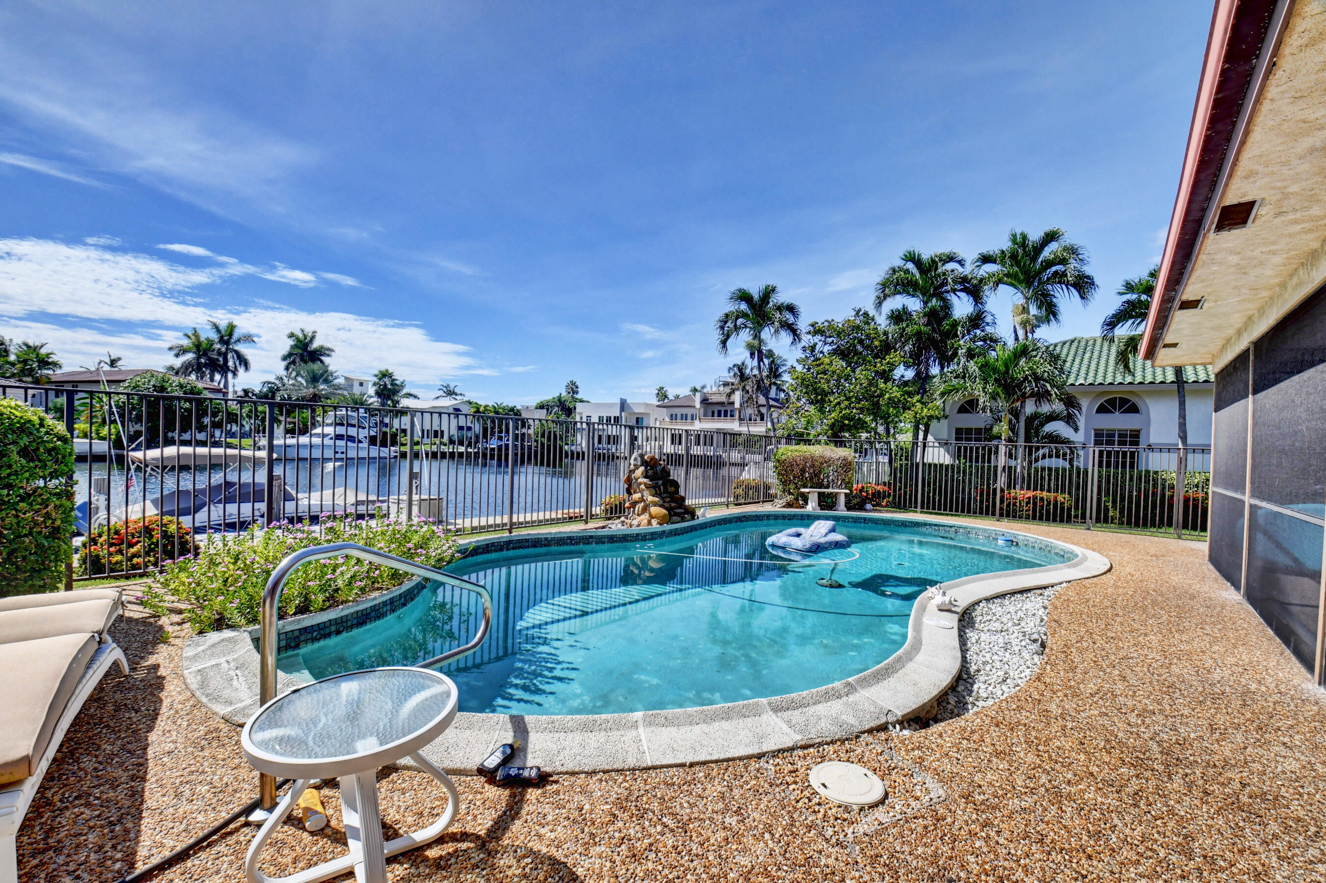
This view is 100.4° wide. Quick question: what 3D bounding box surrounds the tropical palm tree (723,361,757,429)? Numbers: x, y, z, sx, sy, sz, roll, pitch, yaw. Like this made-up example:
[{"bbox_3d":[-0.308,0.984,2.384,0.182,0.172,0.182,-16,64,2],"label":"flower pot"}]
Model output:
[{"bbox_3d":[8.874,-3.764,64.994,4.100,11.130,4.100,2,0,8],"label":"tropical palm tree"}]

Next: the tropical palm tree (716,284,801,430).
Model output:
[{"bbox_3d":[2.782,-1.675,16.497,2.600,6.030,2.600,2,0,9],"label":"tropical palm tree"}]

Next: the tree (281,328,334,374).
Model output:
[{"bbox_3d":[-43.955,-6.747,67.993,5.500,14.450,5.500,2,0,-33],"label":"tree"}]

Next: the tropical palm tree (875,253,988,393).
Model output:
[{"bbox_3d":[6.466,-1.621,13.497,2.600,6.060,2.600,2,0,25],"label":"tropical palm tree"}]

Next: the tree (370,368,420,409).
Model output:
[{"bbox_3d":[-32.260,-4.019,65.995,4.800,9.430,4.600,2,0,-26],"label":"tree"}]

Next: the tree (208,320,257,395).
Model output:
[{"bbox_3d":[-51.712,-7.143,65.993,5.200,14.820,5.200,2,0,-38],"label":"tree"}]

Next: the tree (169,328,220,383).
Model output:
[{"bbox_3d":[-57.067,-6.759,66.993,5.200,13.770,5.200,2,0,-41],"label":"tree"}]

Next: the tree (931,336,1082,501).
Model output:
[{"bbox_3d":[7.313,-0.365,11.798,2.800,3.590,2.700,2,0,32],"label":"tree"}]

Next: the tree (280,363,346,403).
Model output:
[{"bbox_3d":[-35.575,-3.670,55.996,5.800,8.530,5.800,2,0,-32],"label":"tree"}]

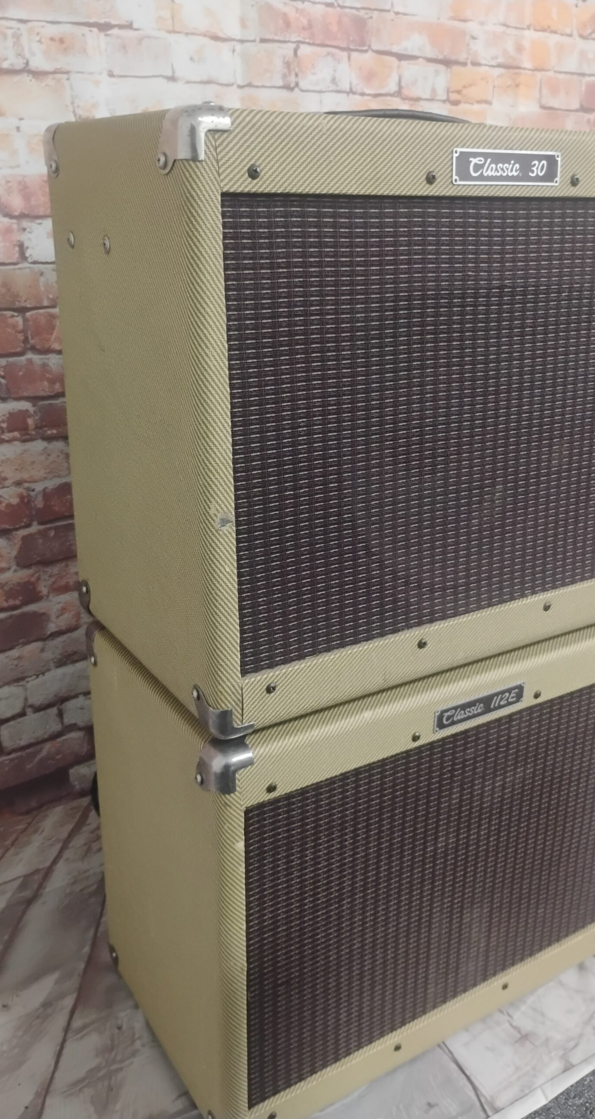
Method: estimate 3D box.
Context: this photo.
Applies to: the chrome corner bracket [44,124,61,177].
[{"bbox_3d":[-0.181,-0.333,0.738,0.039,0.039,0.045,-12,23,-29],"label":"chrome corner bracket"}]

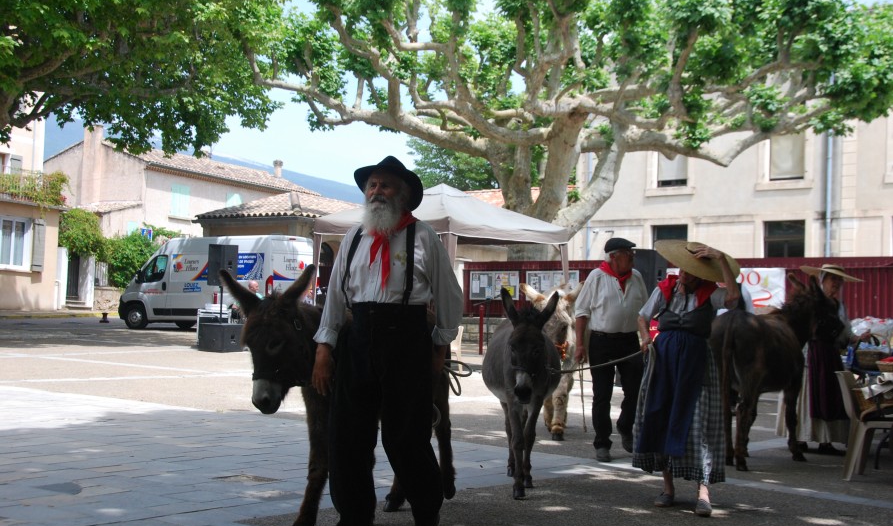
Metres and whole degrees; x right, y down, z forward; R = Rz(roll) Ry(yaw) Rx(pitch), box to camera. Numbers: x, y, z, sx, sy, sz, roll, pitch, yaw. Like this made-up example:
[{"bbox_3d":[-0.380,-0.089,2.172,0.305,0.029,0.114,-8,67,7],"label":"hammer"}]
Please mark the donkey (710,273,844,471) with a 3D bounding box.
[{"bbox_3d":[2.662,0.838,9.509,0.620,1.500,1.650,0,-3,38],"label":"donkey"}]

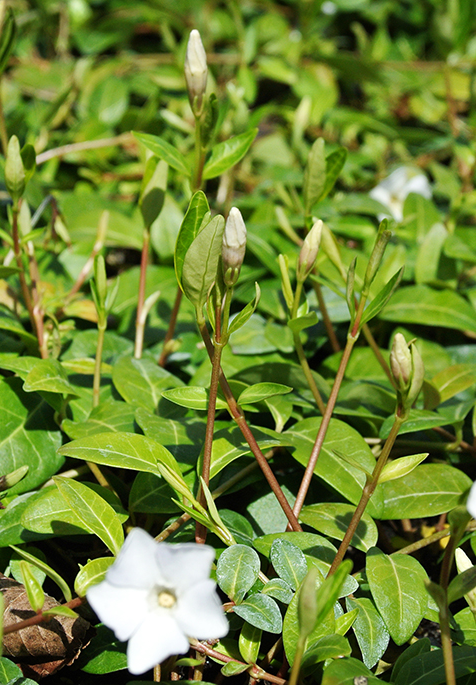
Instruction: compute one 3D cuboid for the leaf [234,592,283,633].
[{"bbox_3d":[0.004,0.057,0.440,0.012,0.003,0.008,26,49,30],"label":"leaf"}]

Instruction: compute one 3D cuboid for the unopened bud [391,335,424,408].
[{"bbox_3d":[0.038,0.006,0.475,0.007,0.018,0.006,-3,13,0],"label":"unopened bud"}]

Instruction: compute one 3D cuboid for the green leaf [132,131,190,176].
[{"bbox_3d":[-0.020,-0.050,0.560,0.020,0.004,0.008,38,44,9],"label":"green leaf"}]

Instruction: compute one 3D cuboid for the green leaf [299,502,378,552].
[{"bbox_3d":[0.025,0.046,0.525,0.022,0.004,0.013,24,40,21],"label":"green leaf"}]

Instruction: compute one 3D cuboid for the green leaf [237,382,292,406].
[{"bbox_3d":[0.006,0.012,0.500,0.014,0.003,0.007,-15,36,-13],"label":"green leaf"}]

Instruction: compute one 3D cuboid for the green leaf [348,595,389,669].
[{"bbox_3d":[0.027,0.060,0.435,0.007,0.003,0.018,-14,51,-4],"label":"green leaf"}]

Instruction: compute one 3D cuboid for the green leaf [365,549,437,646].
[{"bbox_3d":[0.037,0.058,0.480,0.016,0.005,0.026,-2,49,-6],"label":"green leaf"}]

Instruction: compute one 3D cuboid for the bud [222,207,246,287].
[{"bbox_3d":[-0.001,-0.023,0.500,0.006,0.019,0.006,1,13,0],"label":"bud"}]

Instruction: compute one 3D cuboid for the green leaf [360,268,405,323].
[{"bbox_3d":[0.033,-0.011,0.491,0.004,0.017,0.005,36,7,-14],"label":"green leaf"}]

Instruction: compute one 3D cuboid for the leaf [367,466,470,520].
[{"bbox_3d":[0.044,0.036,0.508,0.026,0.005,0.017,-7,40,-7],"label":"leaf"}]

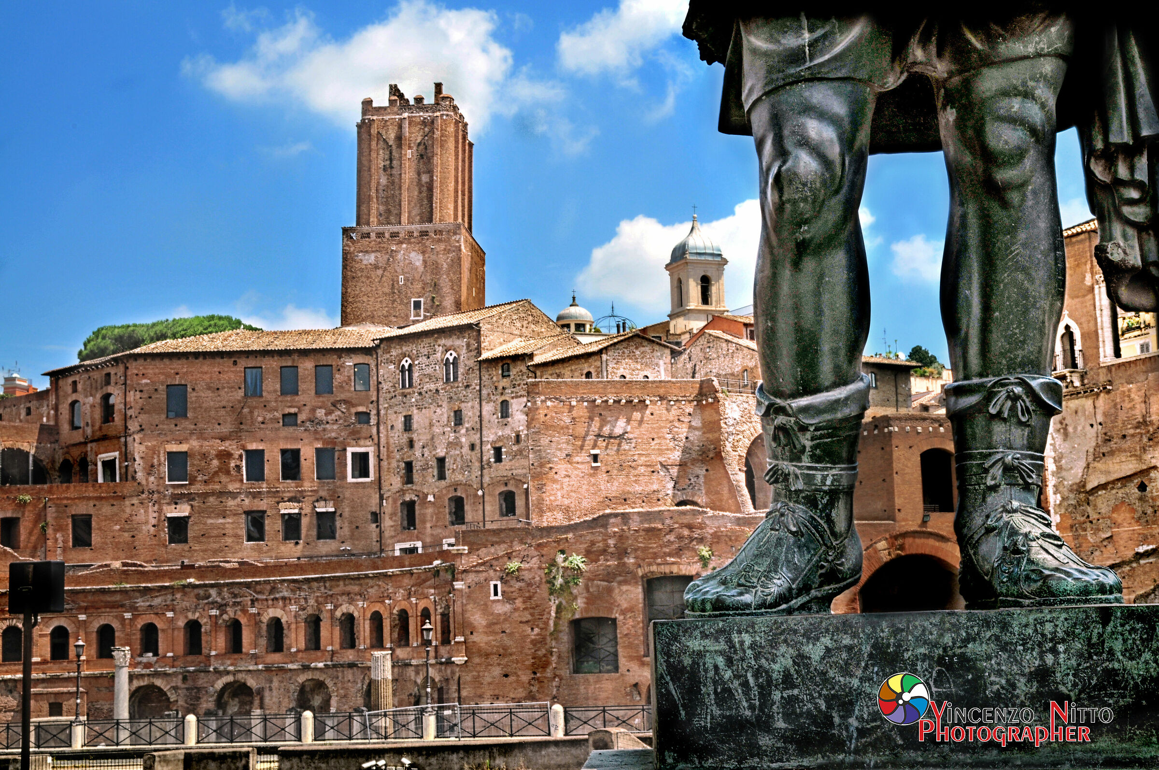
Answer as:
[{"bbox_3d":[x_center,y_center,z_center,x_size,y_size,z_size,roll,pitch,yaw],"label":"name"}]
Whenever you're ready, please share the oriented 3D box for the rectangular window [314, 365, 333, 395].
[{"bbox_3d":[-17.195,-0.344,129.940,1.172,1.945,0.300,-1,-8,-6],"label":"rectangular window"}]

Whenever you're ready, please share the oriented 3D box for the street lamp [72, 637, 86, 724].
[{"bbox_3d":[-21.049,12.420,81.173,0.510,3.660,0.510,-2,-8,0],"label":"street lamp"}]

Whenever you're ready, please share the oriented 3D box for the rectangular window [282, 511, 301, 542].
[{"bbox_3d":[-21.956,10.739,146.992,1.507,2.341,0.350,-2,-8,-3],"label":"rectangular window"}]

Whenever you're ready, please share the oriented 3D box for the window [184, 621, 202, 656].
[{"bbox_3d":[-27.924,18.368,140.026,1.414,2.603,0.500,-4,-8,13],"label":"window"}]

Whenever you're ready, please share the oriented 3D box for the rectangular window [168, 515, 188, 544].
[{"bbox_3d":[-26.968,9.724,129.782,1.370,1.950,0.300,-2,-8,-4],"label":"rectangular window"}]

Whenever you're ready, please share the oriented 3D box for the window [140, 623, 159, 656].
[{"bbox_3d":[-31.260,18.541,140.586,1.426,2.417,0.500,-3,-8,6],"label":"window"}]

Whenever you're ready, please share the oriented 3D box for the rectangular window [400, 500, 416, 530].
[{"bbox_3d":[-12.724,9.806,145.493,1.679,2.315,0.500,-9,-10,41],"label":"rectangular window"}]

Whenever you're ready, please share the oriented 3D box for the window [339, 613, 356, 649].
[{"bbox_3d":[-13.985,14.951,117.350,1.250,2.190,0.400,-8,-10,38],"label":"window"}]

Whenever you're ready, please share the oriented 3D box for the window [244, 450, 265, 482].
[{"bbox_3d":[-21.666,5.419,128.640,1.275,2.095,0.300,-1,-8,-6],"label":"window"}]

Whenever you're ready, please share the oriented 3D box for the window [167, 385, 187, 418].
[{"bbox_3d":[-30.820,1.271,147.864,1.512,2.586,0.350,-2,-8,-3],"label":"window"}]

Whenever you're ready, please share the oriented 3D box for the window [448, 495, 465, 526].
[{"bbox_3d":[-7.876,8.157,124.945,1.358,1.848,0.300,-8,-10,37],"label":"window"}]

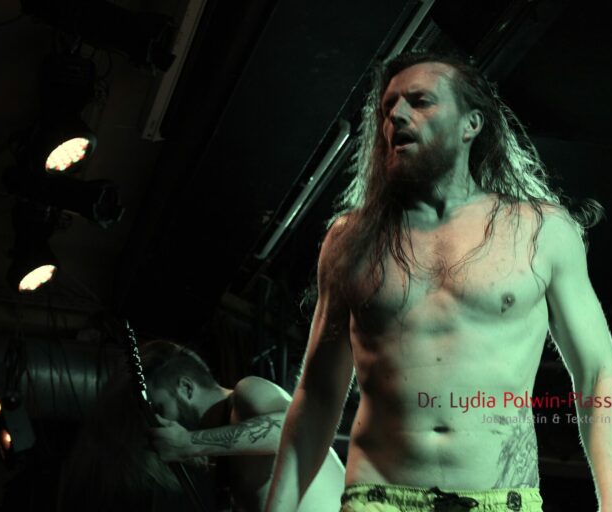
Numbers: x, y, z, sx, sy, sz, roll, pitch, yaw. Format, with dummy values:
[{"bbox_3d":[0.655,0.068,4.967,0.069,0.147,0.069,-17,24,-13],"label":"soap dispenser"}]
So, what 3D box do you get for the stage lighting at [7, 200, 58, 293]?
[{"bbox_3d":[-1.178,-0.045,5.350,0.240,0.380,0.240,3,-23,-7],"label":"stage lighting"}]

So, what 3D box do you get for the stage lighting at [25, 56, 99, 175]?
[{"bbox_3d":[-0.872,-0.509,4.450,0.240,0.380,0.240,3,-23,-7],"label":"stage lighting"}]

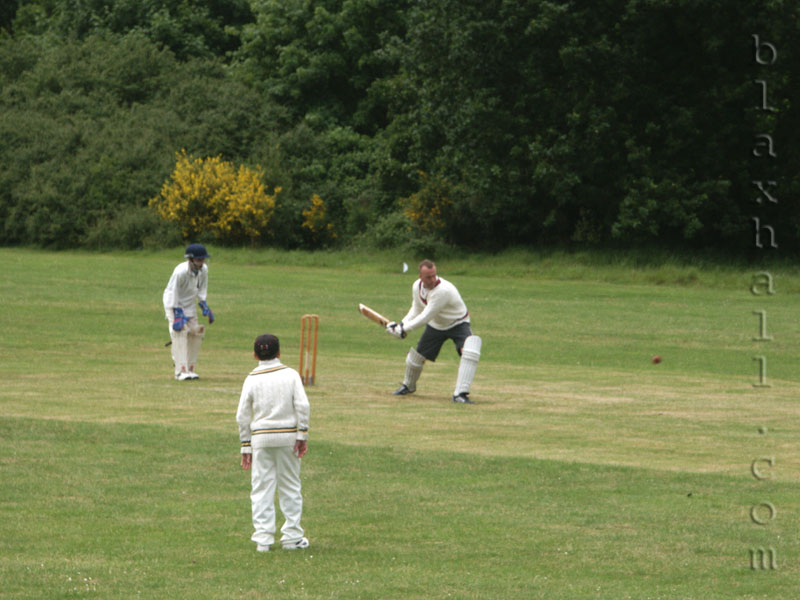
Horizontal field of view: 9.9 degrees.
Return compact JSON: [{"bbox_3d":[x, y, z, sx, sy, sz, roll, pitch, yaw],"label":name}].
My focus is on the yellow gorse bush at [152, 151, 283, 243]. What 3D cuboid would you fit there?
[{"bbox_3d":[-3.510,-1.941,87.500,2.450,1.800,1.900,0,3,0],"label":"yellow gorse bush"}]

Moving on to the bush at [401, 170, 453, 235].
[{"bbox_3d":[0.504,-1.855,87.500,1.000,1.250,0.900,0,3,0],"label":"bush"}]

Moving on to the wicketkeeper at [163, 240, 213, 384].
[{"bbox_3d":[-2.226,0.116,48.400,0.520,1.420,0.500,-2,3,-38],"label":"wicketkeeper"}]

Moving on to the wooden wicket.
[{"bbox_3d":[-0.943,0.510,47.400,0.229,0.720,0.040,-3,4,-44],"label":"wooden wicket"}]

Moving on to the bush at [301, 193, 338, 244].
[{"bbox_3d":[-1.532,-1.541,87.500,0.720,1.000,0.650,0,3,0],"label":"bush"}]

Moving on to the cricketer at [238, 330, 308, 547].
[{"bbox_3d":[-0.847,1.028,30.800,0.490,1.260,0.300,0,3,6],"label":"cricketer"}]

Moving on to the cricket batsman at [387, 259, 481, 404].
[{"bbox_3d":[0.329,0.300,45.200,0.880,1.380,0.750,1,3,25],"label":"cricket batsman"}]

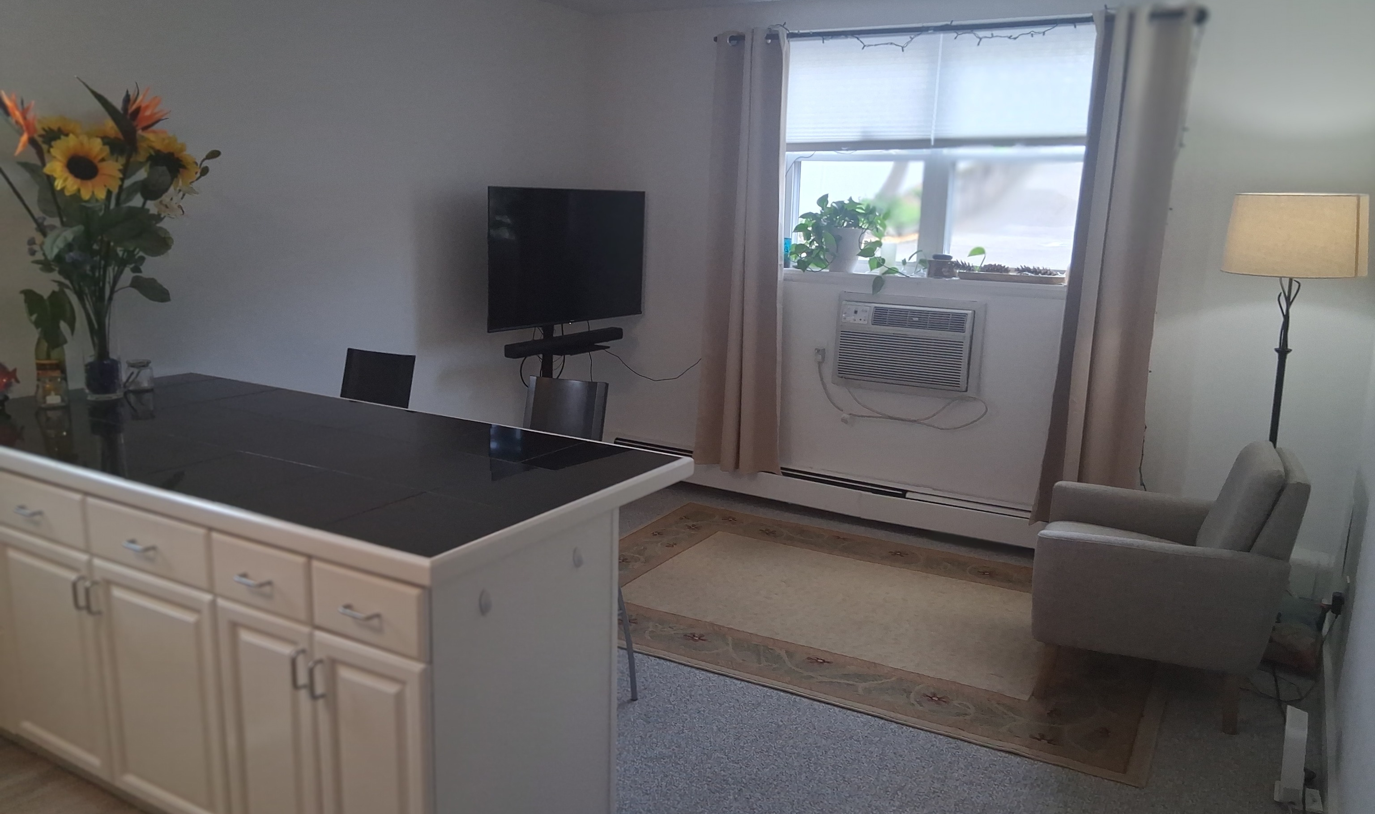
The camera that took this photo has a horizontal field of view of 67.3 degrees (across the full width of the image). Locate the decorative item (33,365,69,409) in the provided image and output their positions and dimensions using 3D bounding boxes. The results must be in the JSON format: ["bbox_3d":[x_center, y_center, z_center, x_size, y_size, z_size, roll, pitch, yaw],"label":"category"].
[{"bbox_3d":[-1.821,-0.068,2.951,0.085,0.125,0.085,8,14,29],"label":"decorative item"}]

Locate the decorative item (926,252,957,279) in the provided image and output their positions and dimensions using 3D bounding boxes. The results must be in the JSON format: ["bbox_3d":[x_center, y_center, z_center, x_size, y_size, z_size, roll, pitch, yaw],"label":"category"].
[{"bbox_3d":[1.176,-0.647,4.746,0.140,0.110,0.130,8,14,29],"label":"decorative item"}]

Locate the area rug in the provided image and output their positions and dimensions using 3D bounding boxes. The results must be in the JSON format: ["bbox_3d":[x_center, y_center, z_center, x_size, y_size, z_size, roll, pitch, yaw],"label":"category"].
[{"bbox_3d":[0.620,0.756,4.003,2.316,0.012,1.565,8,14,29],"label":"area rug"}]

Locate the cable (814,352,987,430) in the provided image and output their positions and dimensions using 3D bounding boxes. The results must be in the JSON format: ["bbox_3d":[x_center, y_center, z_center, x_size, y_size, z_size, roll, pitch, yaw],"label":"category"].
[{"bbox_3d":[0.993,-0.069,4.910,0.860,0.310,0.050,8,14,29],"label":"cable"}]

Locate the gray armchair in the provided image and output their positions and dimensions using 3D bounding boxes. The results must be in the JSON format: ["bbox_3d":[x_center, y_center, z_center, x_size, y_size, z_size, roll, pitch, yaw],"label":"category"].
[{"bbox_3d":[1.510,0.513,3.334,0.700,0.790,0.690,6,13,22],"label":"gray armchair"}]

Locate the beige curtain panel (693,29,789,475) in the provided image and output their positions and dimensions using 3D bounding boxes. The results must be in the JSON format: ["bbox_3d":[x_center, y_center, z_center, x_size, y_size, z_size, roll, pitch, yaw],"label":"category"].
[{"bbox_3d":[0.253,-0.735,5.149,0.460,2.160,0.120,8,14,29],"label":"beige curtain panel"}]

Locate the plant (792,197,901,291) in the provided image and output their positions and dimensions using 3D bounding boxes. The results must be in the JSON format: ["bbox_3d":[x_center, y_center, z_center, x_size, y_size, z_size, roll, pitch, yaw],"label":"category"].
[{"bbox_3d":[0.757,-0.788,4.932,0.530,0.440,0.320,8,14,29],"label":"plant"}]

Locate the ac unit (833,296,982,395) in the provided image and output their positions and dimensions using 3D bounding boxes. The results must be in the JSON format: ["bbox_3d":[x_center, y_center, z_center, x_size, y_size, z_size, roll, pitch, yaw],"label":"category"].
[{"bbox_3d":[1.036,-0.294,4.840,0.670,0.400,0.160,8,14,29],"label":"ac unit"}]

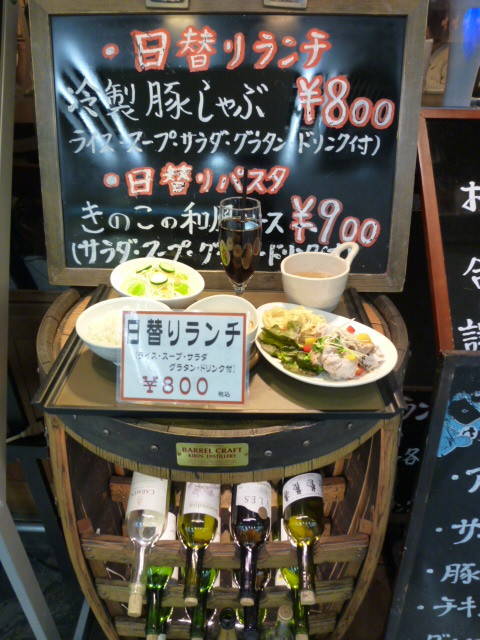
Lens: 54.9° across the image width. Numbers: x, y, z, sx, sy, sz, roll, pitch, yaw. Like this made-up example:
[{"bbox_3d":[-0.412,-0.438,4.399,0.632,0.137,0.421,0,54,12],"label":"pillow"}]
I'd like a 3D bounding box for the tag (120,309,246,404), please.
[{"bbox_3d":[-0.069,0.045,0.551,0.154,0.112,0.006,1,1,2],"label":"tag"}]

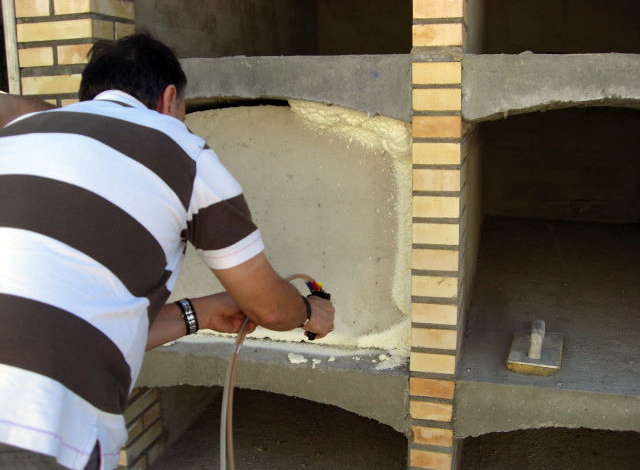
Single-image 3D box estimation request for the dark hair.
[{"bbox_3d":[-0.350,-0.295,1.310,0.172,0.160,0.198,7,-6,31],"label":"dark hair"}]

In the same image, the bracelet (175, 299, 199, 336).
[{"bbox_3d":[-0.257,0.157,1.340,0.021,0.067,0.058,-16,0,-18],"label":"bracelet"}]

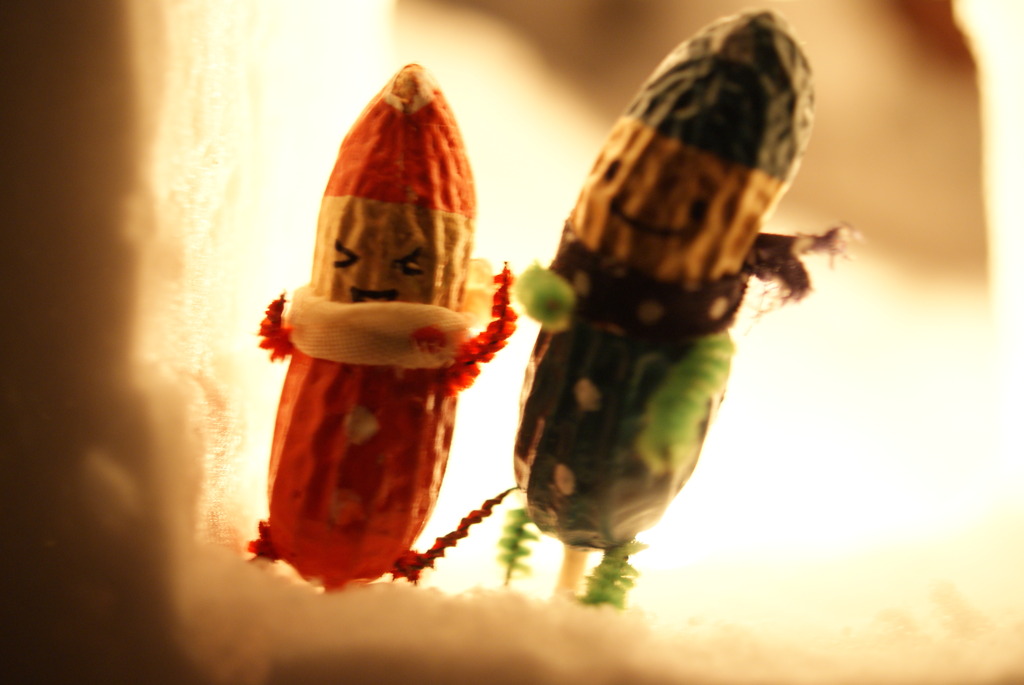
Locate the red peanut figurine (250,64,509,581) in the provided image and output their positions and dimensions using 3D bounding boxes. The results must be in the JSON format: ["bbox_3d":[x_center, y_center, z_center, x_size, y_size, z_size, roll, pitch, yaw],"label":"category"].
[{"bbox_3d":[-0.013,-0.001,0.125,0.025,0.051,0.018,9,2,5],"label":"red peanut figurine"}]

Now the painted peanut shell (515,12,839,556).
[{"bbox_3d":[0.015,-0.006,0.122,0.026,0.055,0.021,23,12,18],"label":"painted peanut shell"}]

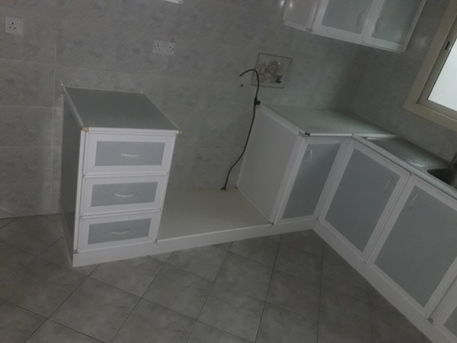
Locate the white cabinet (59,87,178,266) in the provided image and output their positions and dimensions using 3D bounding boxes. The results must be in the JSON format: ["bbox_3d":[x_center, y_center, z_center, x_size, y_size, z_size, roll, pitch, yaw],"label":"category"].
[{"bbox_3d":[-0.715,0.036,2.211,0.503,0.908,0.613,-2,29,-31],"label":"white cabinet"}]

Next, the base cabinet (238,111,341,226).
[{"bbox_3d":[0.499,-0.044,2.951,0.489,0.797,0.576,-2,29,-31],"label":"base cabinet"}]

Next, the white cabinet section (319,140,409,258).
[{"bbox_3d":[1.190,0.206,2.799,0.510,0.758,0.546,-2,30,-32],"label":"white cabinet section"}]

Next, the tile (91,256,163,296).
[{"bbox_3d":[-0.600,0.603,2.180,0.333,0.010,0.333,19,25,9],"label":"tile"}]

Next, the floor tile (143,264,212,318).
[{"bbox_3d":[-0.286,0.708,2.129,0.333,0.010,0.333,19,25,9],"label":"floor tile"}]

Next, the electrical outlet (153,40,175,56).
[{"bbox_3d":[-0.410,-0.791,2.278,0.146,0.083,0.012,-2,29,-31],"label":"electrical outlet"}]

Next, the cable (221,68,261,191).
[{"bbox_3d":[0.104,-0.290,2.877,0.241,1.052,0.080,-2,29,-31],"label":"cable"}]

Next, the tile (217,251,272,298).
[{"bbox_3d":[0.117,0.693,2.378,0.333,0.010,0.333,19,25,9],"label":"tile"}]

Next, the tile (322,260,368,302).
[{"bbox_3d":[0.834,0.783,2.577,0.333,0.010,0.333,19,25,9],"label":"tile"}]

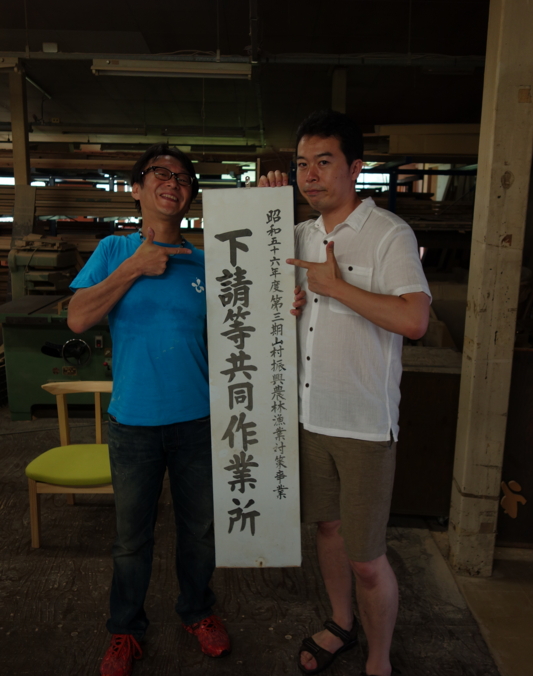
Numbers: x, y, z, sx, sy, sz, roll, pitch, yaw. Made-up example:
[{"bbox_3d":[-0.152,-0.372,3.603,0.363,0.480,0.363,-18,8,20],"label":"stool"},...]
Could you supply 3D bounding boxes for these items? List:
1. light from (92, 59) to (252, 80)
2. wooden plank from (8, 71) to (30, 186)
[{"bbox_3d":[-0.733,-2.087,5.179,1.240,0.110,0.130,0,11,-3],"label":"light"},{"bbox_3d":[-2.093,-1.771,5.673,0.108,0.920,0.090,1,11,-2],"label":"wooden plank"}]

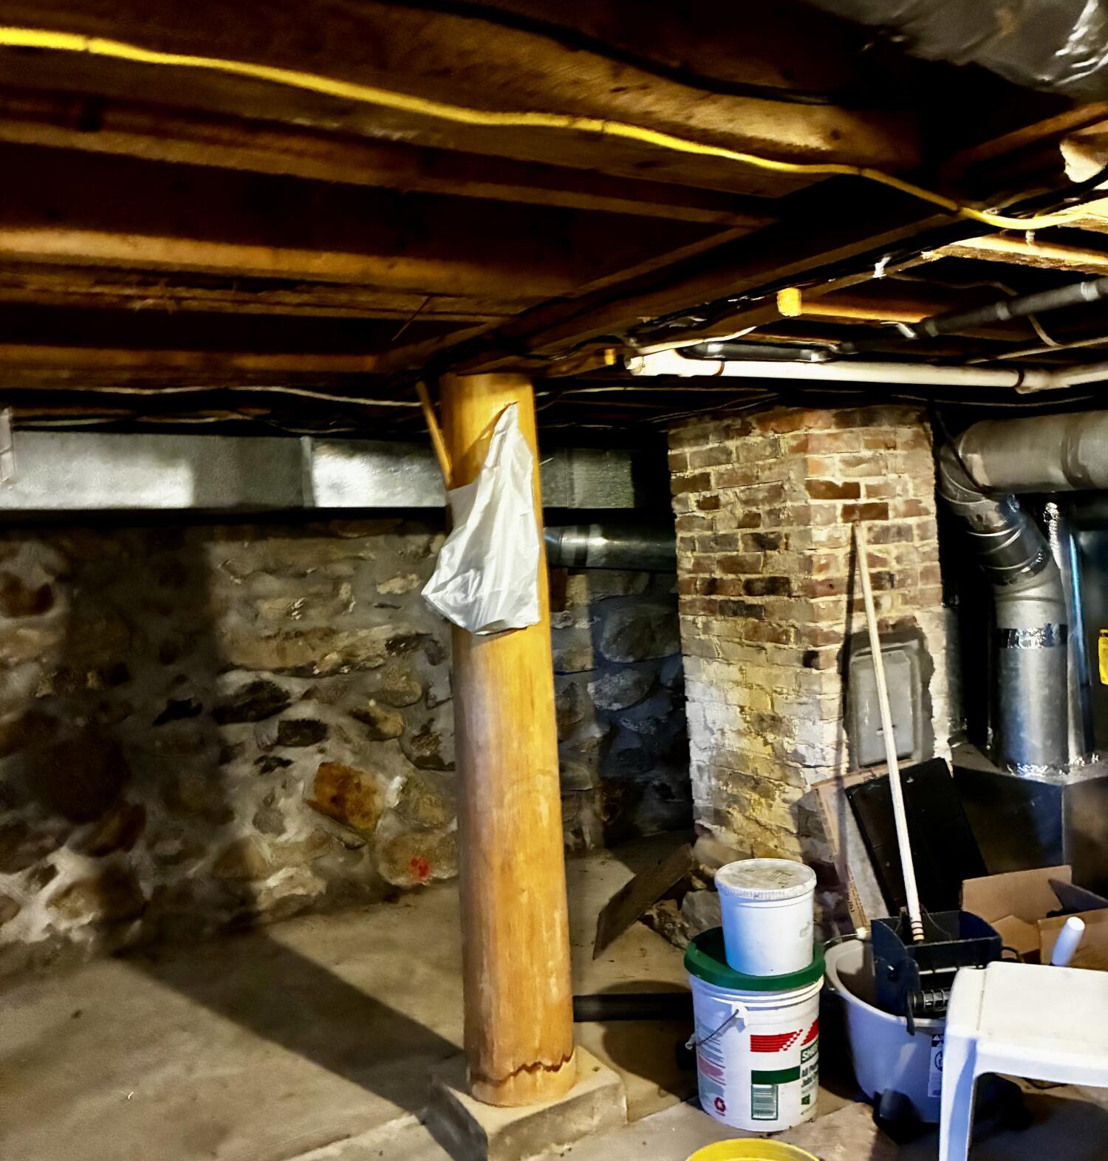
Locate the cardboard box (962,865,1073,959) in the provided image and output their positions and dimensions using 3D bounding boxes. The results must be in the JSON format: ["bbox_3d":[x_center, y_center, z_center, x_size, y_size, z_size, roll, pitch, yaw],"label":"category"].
[{"bbox_3d":[1.292,0.947,2.889,0.360,0.310,0.320,-4,4,-15],"label":"cardboard box"}]

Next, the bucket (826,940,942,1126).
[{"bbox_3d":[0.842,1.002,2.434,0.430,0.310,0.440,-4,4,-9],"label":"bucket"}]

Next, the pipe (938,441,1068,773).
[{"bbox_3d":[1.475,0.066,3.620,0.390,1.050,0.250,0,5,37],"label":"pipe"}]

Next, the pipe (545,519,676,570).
[{"bbox_3d":[0.225,-0.124,4.050,0.620,0.160,0.160,-2,4,20],"label":"pipe"}]

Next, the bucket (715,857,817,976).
[{"bbox_3d":[0.477,0.754,2.483,0.222,0.188,0.222,-2,4,11],"label":"bucket"}]

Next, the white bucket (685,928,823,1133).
[{"bbox_3d":[0.455,1.000,2.500,0.310,0.348,0.310,-2,4,11],"label":"white bucket"}]

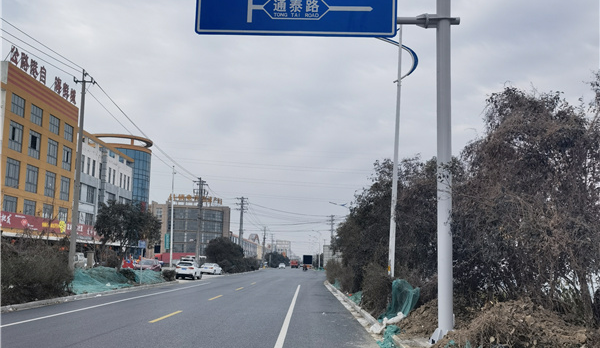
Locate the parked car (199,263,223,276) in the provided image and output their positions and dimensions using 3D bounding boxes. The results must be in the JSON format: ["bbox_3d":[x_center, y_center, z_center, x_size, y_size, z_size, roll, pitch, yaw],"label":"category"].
[{"bbox_3d":[-10.814,11.616,76.259,1.800,1.460,4.650,0,-8,4],"label":"parked car"}]

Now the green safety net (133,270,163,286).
[{"bbox_3d":[-10.732,6.588,39.902,2.200,1.000,6.600,1,-8,1],"label":"green safety net"}]

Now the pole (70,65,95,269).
[{"bbox_3d":[-11.650,0.158,32.637,1.400,11.689,0.400,1,-8,1],"label":"pole"}]

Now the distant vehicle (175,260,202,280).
[{"bbox_3d":[-10.524,8.963,58.653,1.840,1.690,4.600,1,-8,1],"label":"distant vehicle"}]

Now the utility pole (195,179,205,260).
[{"bbox_3d":[-10.700,5.571,66.000,1.500,10.280,0.500,1,-8,1],"label":"utility pole"}]

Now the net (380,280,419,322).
[{"bbox_3d":[2.637,3.293,16.371,1.100,1.150,1.000,1,-8,1],"label":"net"}]

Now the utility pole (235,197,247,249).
[{"bbox_3d":[-9.703,9.820,102.757,1.700,12.121,0.400,1,-8,1],"label":"utility pole"}]

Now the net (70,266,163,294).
[{"bbox_3d":[-10.929,5.886,35.862,2.500,1.200,14.500,1,-8,1],"label":"net"}]

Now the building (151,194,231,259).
[{"bbox_3d":[-36.099,17.335,189.597,22.000,20.970,13.000,7,-10,-37],"label":"building"}]

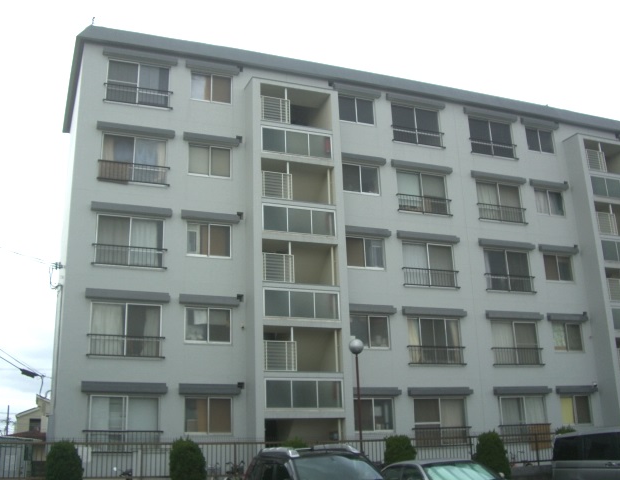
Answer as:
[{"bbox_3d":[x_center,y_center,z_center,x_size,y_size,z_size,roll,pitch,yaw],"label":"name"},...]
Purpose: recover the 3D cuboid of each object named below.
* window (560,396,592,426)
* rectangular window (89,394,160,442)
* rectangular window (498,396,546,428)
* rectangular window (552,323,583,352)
[{"bbox_3d":[9.714,6.208,25.637,1.386,1.039,0.150,5,-18,-21],"label":"window"},{"bbox_3d":[-5.104,5.060,19.195,2.010,1.500,0.150,5,-18,-21],"label":"rectangular window"},{"bbox_3d":[7.589,6.317,24.729,2.026,1.528,0.200,5,-18,-21],"label":"rectangular window"},{"bbox_3d":[9.418,3.570,25.652,1.330,1.038,0.150,5,-18,-21],"label":"rectangular window"}]

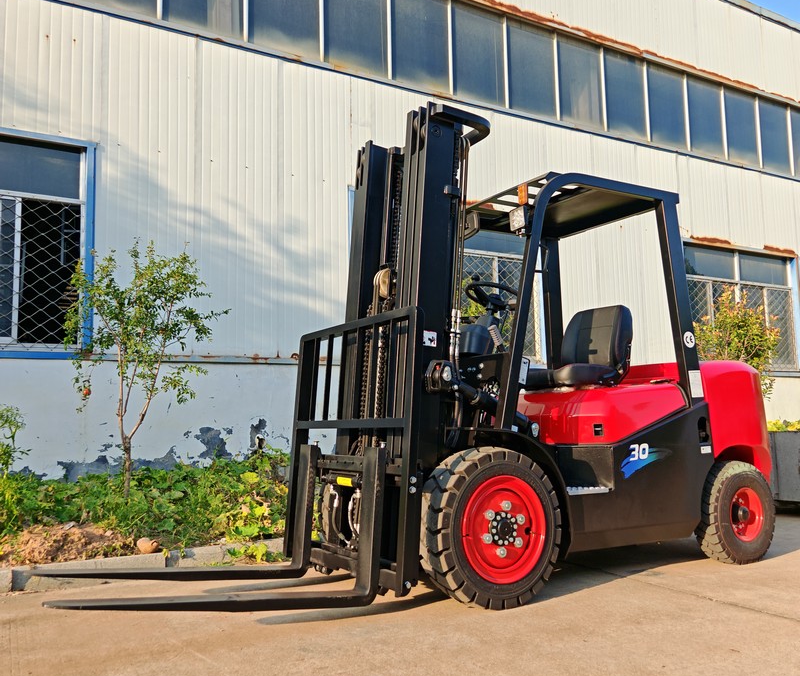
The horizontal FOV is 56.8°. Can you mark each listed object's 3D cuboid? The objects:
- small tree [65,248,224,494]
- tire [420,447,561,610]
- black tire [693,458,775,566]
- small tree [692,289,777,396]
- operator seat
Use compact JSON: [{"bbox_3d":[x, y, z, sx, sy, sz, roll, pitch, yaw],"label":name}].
[{"bbox_3d":[-1.879,0.280,5.502,1.120,1.920,1.050,2,-6,-30],"label":"small tree"},{"bbox_3d":[0.416,0.861,3.392,0.705,0.705,0.215,2,-6,-30],"label":"tire"},{"bbox_3d":[1.905,1.004,4.230,0.580,0.580,0.175,2,-6,-30],"label":"black tire"},{"bbox_3d":[3.947,0.366,8.778,1.050,1.900,1.050,2,-6,-30],"label":"small tree"},{"bbox_3d":[0.984,0.057,4.391,0.610,0.510,0.480,2,-6,-30],"label":"operator seat"}]

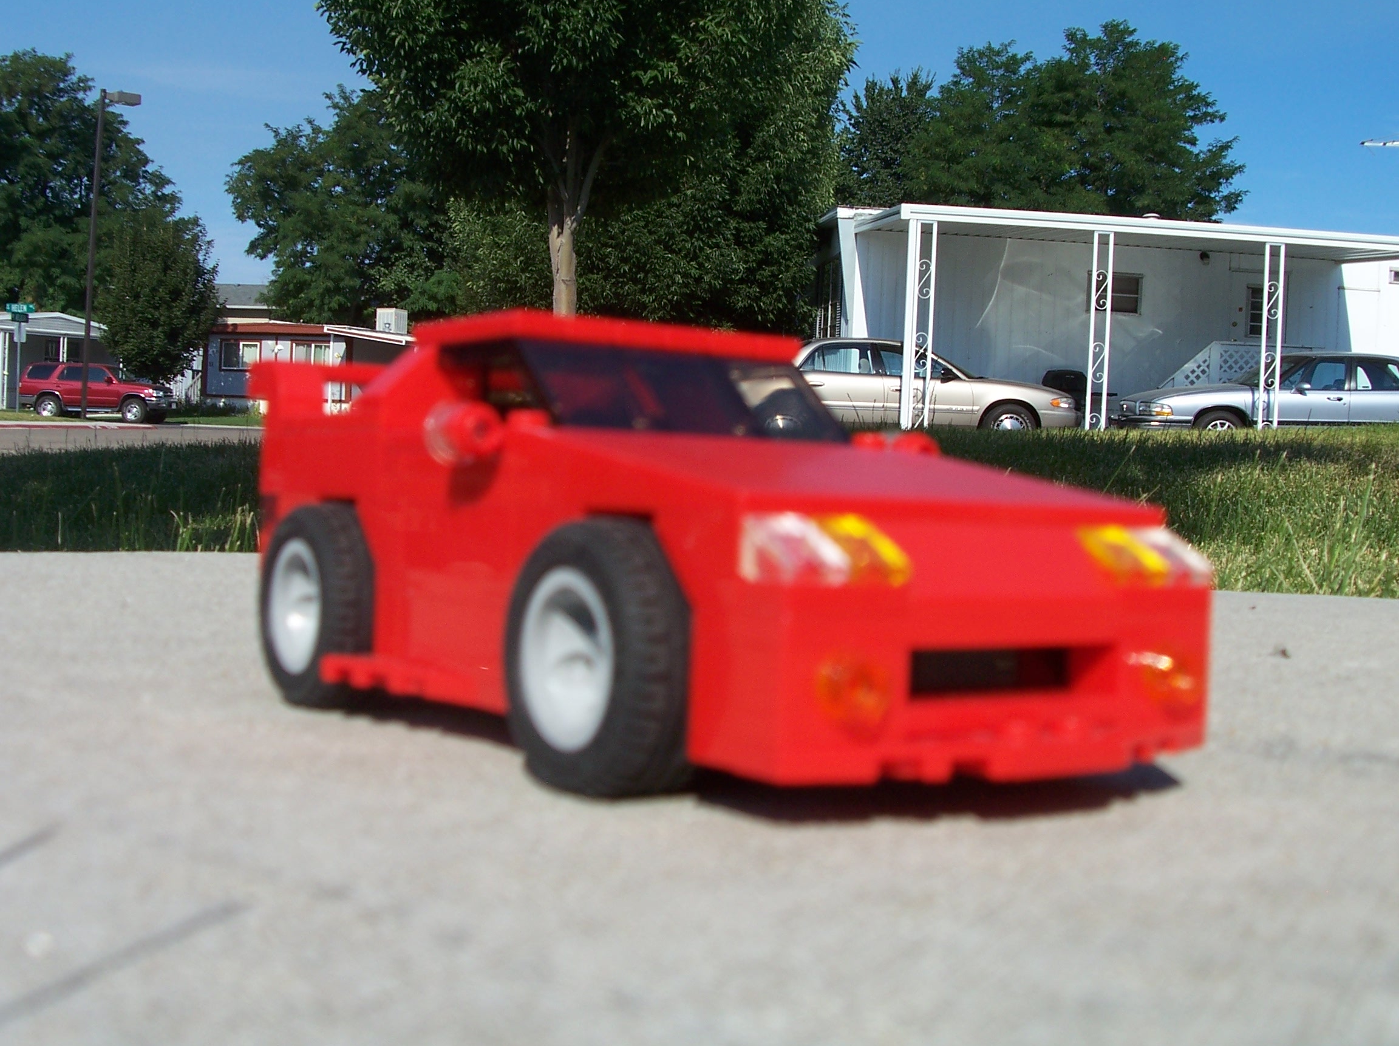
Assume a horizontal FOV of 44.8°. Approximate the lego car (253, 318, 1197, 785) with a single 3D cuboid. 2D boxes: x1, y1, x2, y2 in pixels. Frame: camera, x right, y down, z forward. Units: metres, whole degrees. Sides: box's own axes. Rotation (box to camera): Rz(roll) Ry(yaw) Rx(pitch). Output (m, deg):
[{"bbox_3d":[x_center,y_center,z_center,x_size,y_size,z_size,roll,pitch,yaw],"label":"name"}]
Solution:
[{"bbox_3d":[-0.006,0.001,0.247,0.082,0.059,0.163,2,1,-35],"label":"lego car"}]

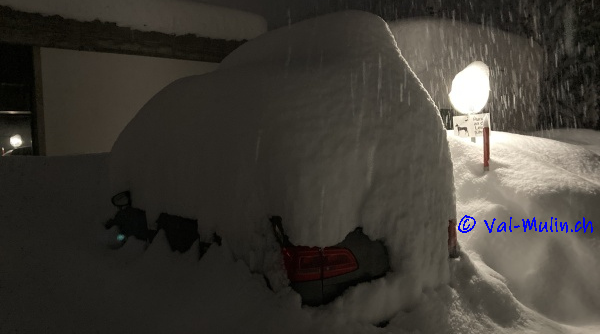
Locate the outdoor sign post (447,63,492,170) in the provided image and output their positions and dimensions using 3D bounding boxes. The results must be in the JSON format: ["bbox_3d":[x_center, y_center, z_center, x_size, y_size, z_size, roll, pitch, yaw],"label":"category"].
[{"bbox_3d":[1.716,-0.511,20.000,0.420,1.150,0.350,0,6,11],"label":"outdoor sign post"}]

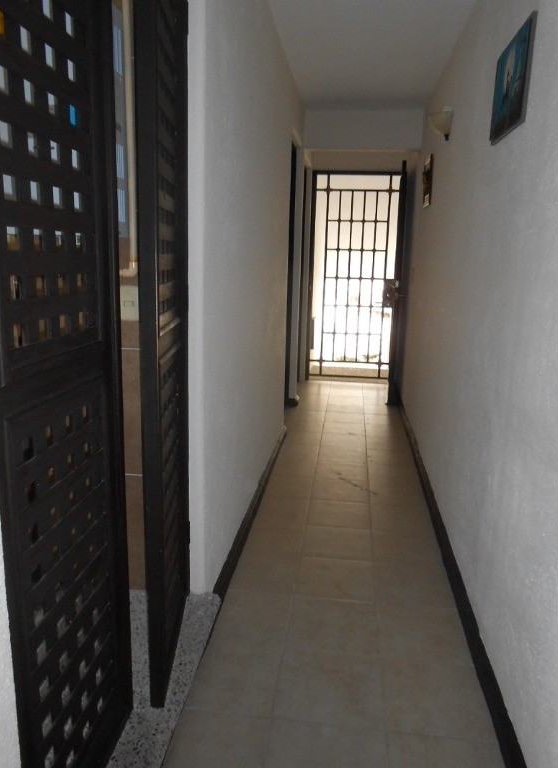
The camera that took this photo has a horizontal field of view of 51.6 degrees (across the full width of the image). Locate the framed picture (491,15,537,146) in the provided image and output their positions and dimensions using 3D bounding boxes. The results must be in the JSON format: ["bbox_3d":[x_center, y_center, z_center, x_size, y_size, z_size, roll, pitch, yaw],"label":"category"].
[{"bbox_3d":[0.754,-0.970,1.887,0.018,0.285,0.417,3,12,7],"label":"framed picture"}]

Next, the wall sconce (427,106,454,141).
[{"bbox_3d":[0.881,-1.426,3.186,0.115,0.150,0.250,3,12,7],"label":"wall sconce"}]

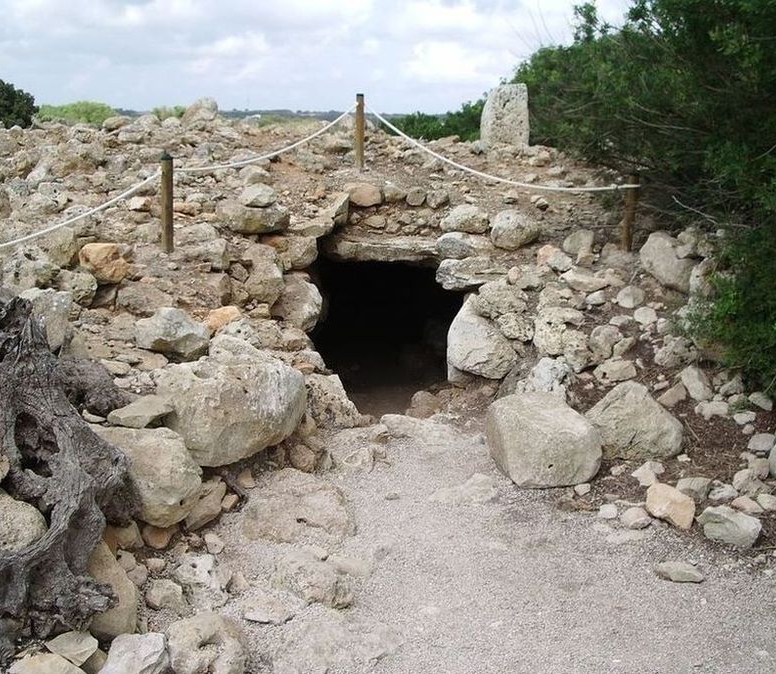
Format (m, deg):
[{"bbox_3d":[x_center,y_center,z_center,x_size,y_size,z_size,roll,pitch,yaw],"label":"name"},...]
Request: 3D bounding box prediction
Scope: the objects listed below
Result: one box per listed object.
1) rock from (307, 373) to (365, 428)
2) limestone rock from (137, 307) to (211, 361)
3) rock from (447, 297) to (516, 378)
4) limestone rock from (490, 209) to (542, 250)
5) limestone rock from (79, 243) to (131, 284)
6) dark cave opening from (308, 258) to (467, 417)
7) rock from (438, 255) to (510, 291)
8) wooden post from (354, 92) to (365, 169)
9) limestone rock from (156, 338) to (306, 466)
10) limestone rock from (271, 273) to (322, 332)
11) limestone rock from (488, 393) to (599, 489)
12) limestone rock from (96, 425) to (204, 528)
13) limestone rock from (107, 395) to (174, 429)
[{"bbox_3d":[-0.321,0.367,5.259,0.350,0.280,0.310,-1,14,-4],"label":"rock"},{"bbox_3d":[-1.270,-0.019,5.354,0.430,0.260,0.320,-2,14,-15],"label":"limestone rock"},{"bbox_3d":[0.566,0.009,5.510,0.400,0.420,0.380,1,14,6],"label":"rock"},{"bbox_3d":[0.878,-0.741,6.248,0.330,0.250,0.300,1,14,0],"label":"limestone rock"},{"bbox_3d":[-1.869,-0.485,6.000,0.340,0.250,0.280,0,14,0],"label":"limestone rock"},{"bbox_3d":[0.003,0.007,5.900,0.970,1.050,0.750,0,14,0],"label":"dark cave opening"},{"bbox_3d":[0.514,-0.388,5.465,0.430,0.180,0.360,1,14,5],"label":"rock"},{"bbox_3d":[-0.245,-1.827,8.099,0.075,0.690,0.075,1,14,0],"label":"wooden post"},{"bbox_3d":[-0.844,0.331,4.871,0.740,0.540,0.580,-4,15,-19],"label":"limestone rock"},{"bbox_3d":[-0.555,-0.207,5.457,0.320,0.340,0.340,-1,14,-6],"label":"limestone rock"},{"bbox_3d":[0.780,0.517,4.550,0.540,0.420,0.430,2,14,10],"label":"limestone rock"},{"bbox_3d":[-1.013,0.583,3.799,0.470,0.350,0.390,-4,14,-15],"label":"limestone rock"},{"bbox_3d":[-1.221,0.368,4.522,0.320,0.110,0.220,-1,14,-10],"label":"limestone rock"}]

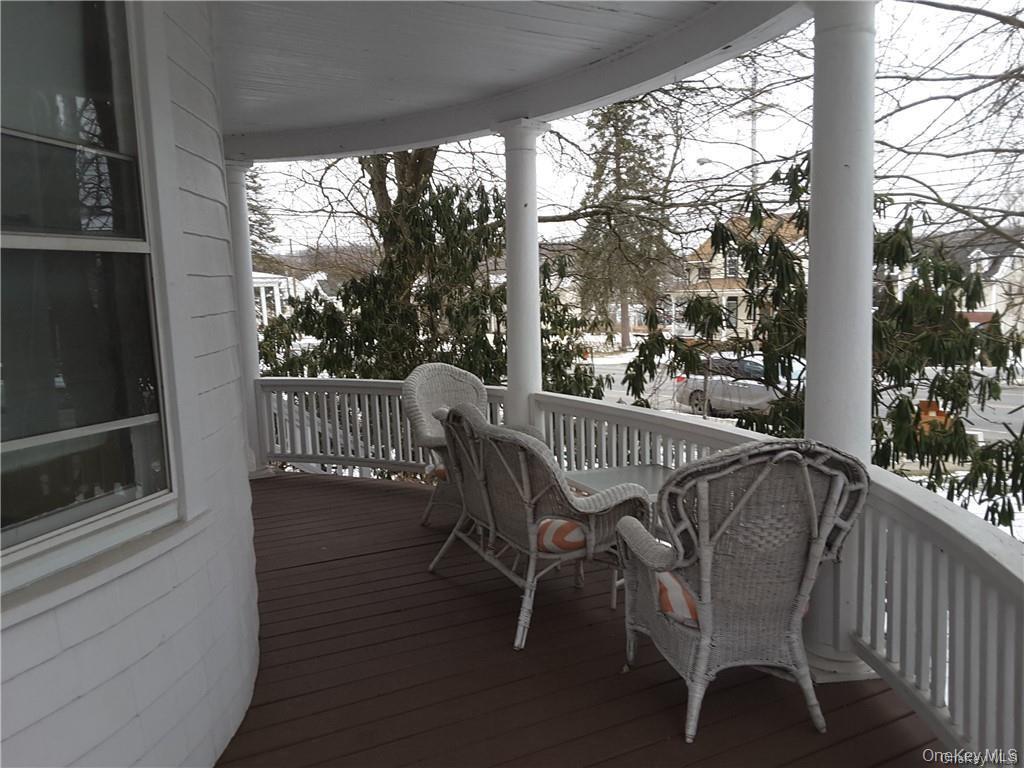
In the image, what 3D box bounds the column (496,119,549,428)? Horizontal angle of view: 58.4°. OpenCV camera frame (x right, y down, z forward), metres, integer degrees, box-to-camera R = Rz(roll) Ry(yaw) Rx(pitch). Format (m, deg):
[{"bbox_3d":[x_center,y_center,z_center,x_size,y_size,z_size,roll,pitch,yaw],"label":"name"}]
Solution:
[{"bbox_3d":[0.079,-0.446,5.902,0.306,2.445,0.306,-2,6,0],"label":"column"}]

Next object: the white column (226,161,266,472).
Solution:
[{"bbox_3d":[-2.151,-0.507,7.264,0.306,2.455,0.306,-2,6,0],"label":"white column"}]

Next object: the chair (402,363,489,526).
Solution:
[{"bbox_3d":[-0.193,0.364,5.470,0.730,0.946,0.730,-7,8,-39],"label":"chair"}]

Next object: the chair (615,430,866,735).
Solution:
[{"bbox_3d":[0.719,0.593,3.029,0.710,0.932,0.680,-3,6,-4],"label":"chair"}]

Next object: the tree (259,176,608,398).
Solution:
[{"bbox_3d":[-0.742,-0.331,8.785,3.342,3.255,2.761,-2,6,0],"label":"tree"}]

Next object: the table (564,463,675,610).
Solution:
[{"bbox_3d":[0.575,0.690,4.258,0.463,0.493,0.621,-4,6,-14],"label":"table"}]

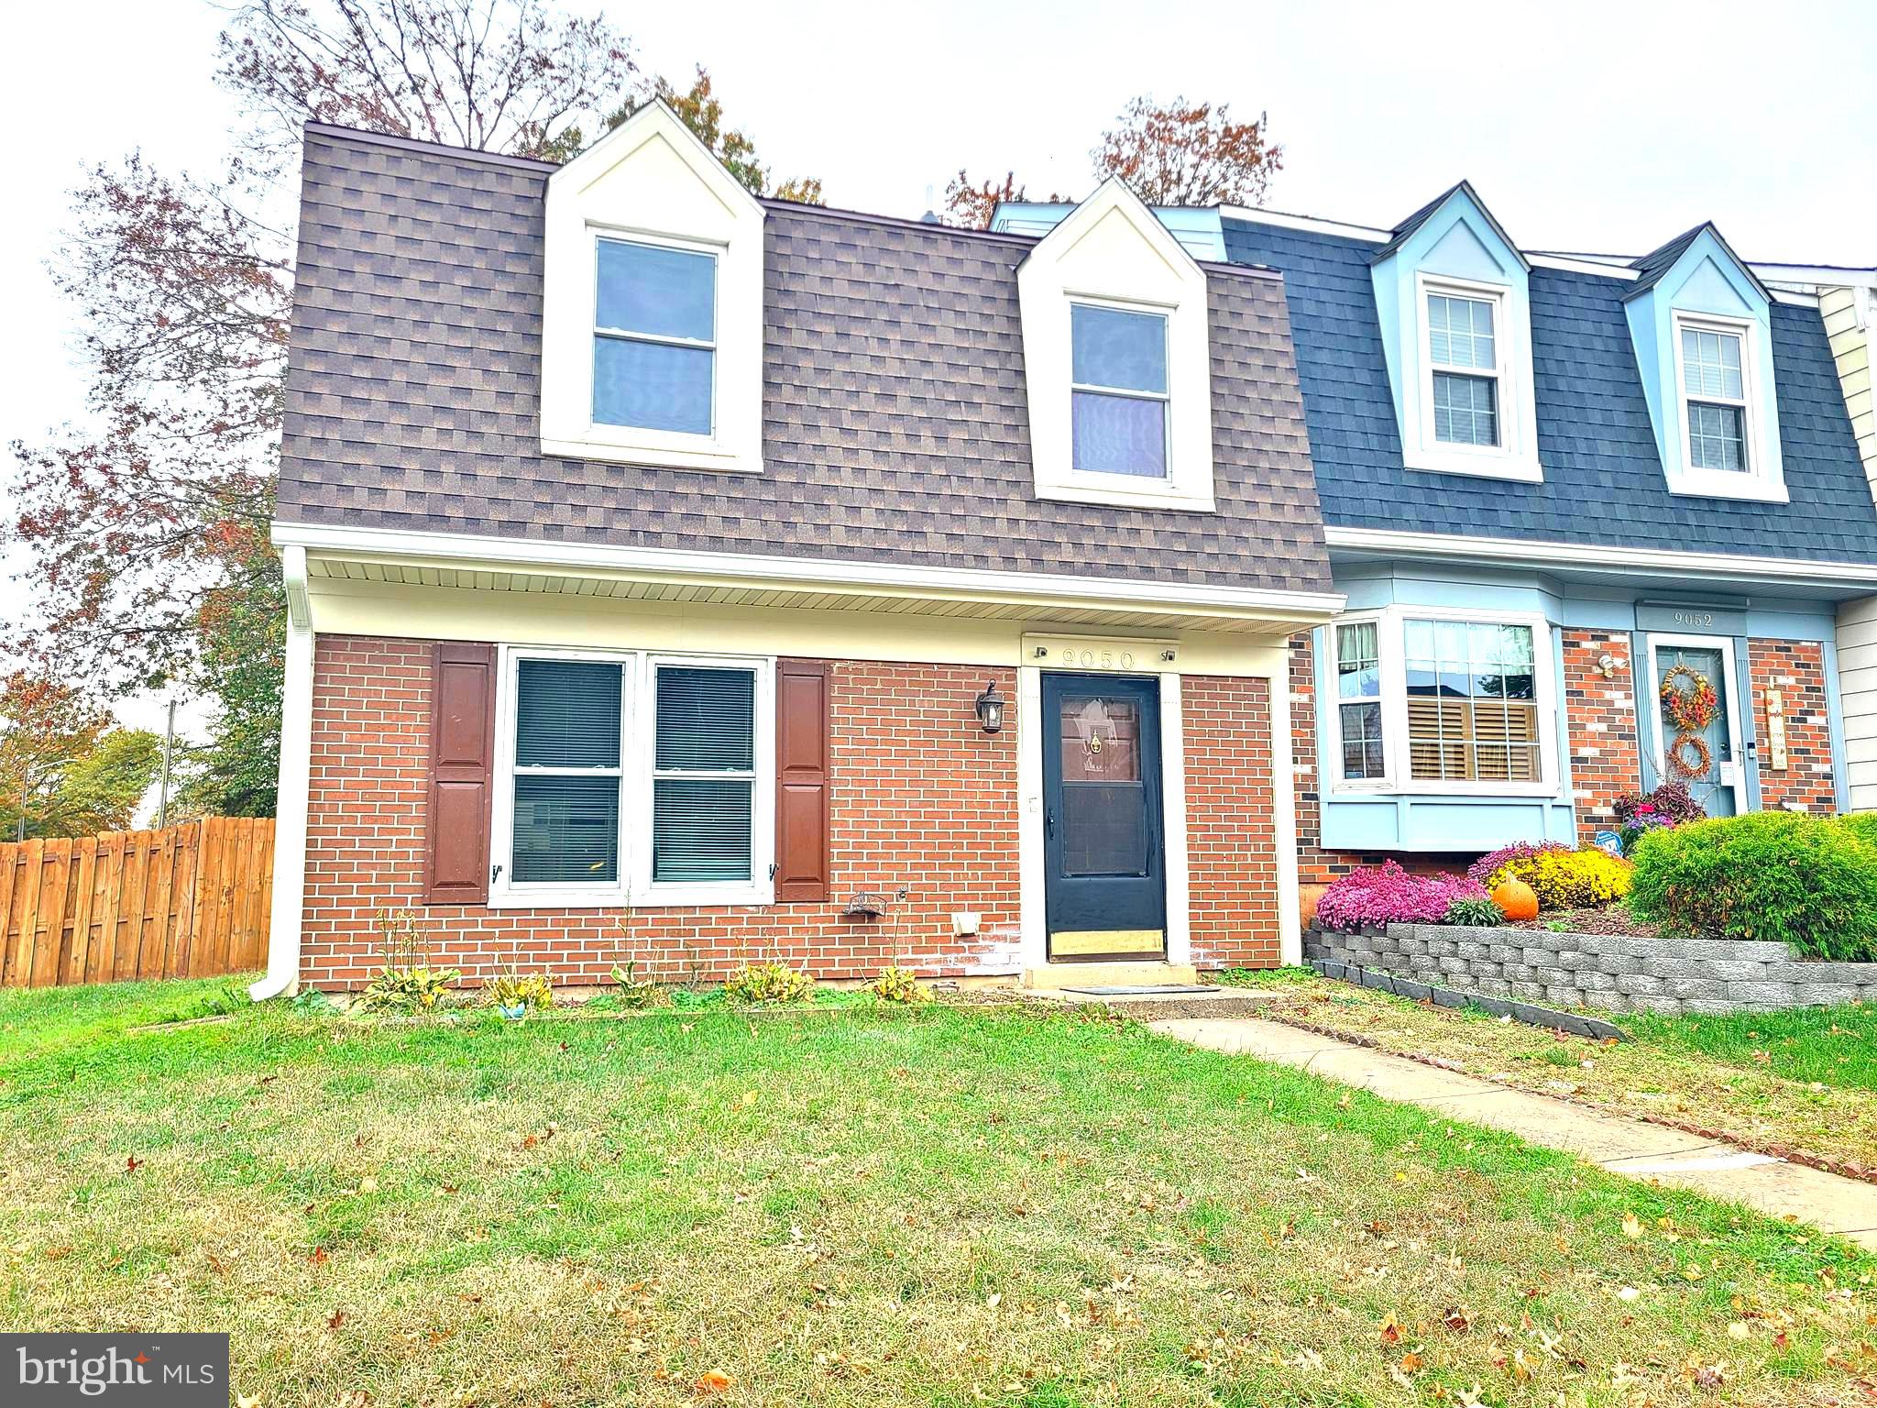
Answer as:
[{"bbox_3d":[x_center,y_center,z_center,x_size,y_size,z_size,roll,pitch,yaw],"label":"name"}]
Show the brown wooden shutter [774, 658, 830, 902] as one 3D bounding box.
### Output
[{"bbox_3d":[-0.888,0.504,9.258,0.367,1.575,0.045,2,-8,-17],"label":"brown wooden shutter"}]

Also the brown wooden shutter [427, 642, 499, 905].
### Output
[{"bbox_3d":[-2.920,0.420,8.622,0.373,1.577,0.045,2,-8,-17],"label":"brown wooden shutter"}]

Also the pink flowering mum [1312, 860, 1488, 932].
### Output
[{"bbox_3d":[3.255,1.361,9.950,1.200,0.500,0.850,2,-8,-17],"label":"pink flowering mum"}]

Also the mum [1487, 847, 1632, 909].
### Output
[{"bbox_3d":[4.317,1.218,9.800,1.000,0.440,0.800,2,-8,-17],"label":"mum"}]

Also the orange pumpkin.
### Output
[{"bbox_3d":[3.761,1.273,9.200,0.315,0.290,0.315,2,-8,-17],"label":"orange pumpkin"}]

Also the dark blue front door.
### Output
[{"bbox_3d":[1.172,0.785,9.898,0.911,1.994,0.060,2,-8,-17],"label":"dark blue front door"}]

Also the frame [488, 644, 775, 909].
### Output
[{"bbox_3d":[-1.908,0.466,8.959,1.762,1.621,0.100,2,-8,-17],"label":"frame"}]

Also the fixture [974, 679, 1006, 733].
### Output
[{"bbox_3d":[0.369,0.018,9.629,0.170,0.365,0.220,2,-8,-17],"label":"fixture"}]

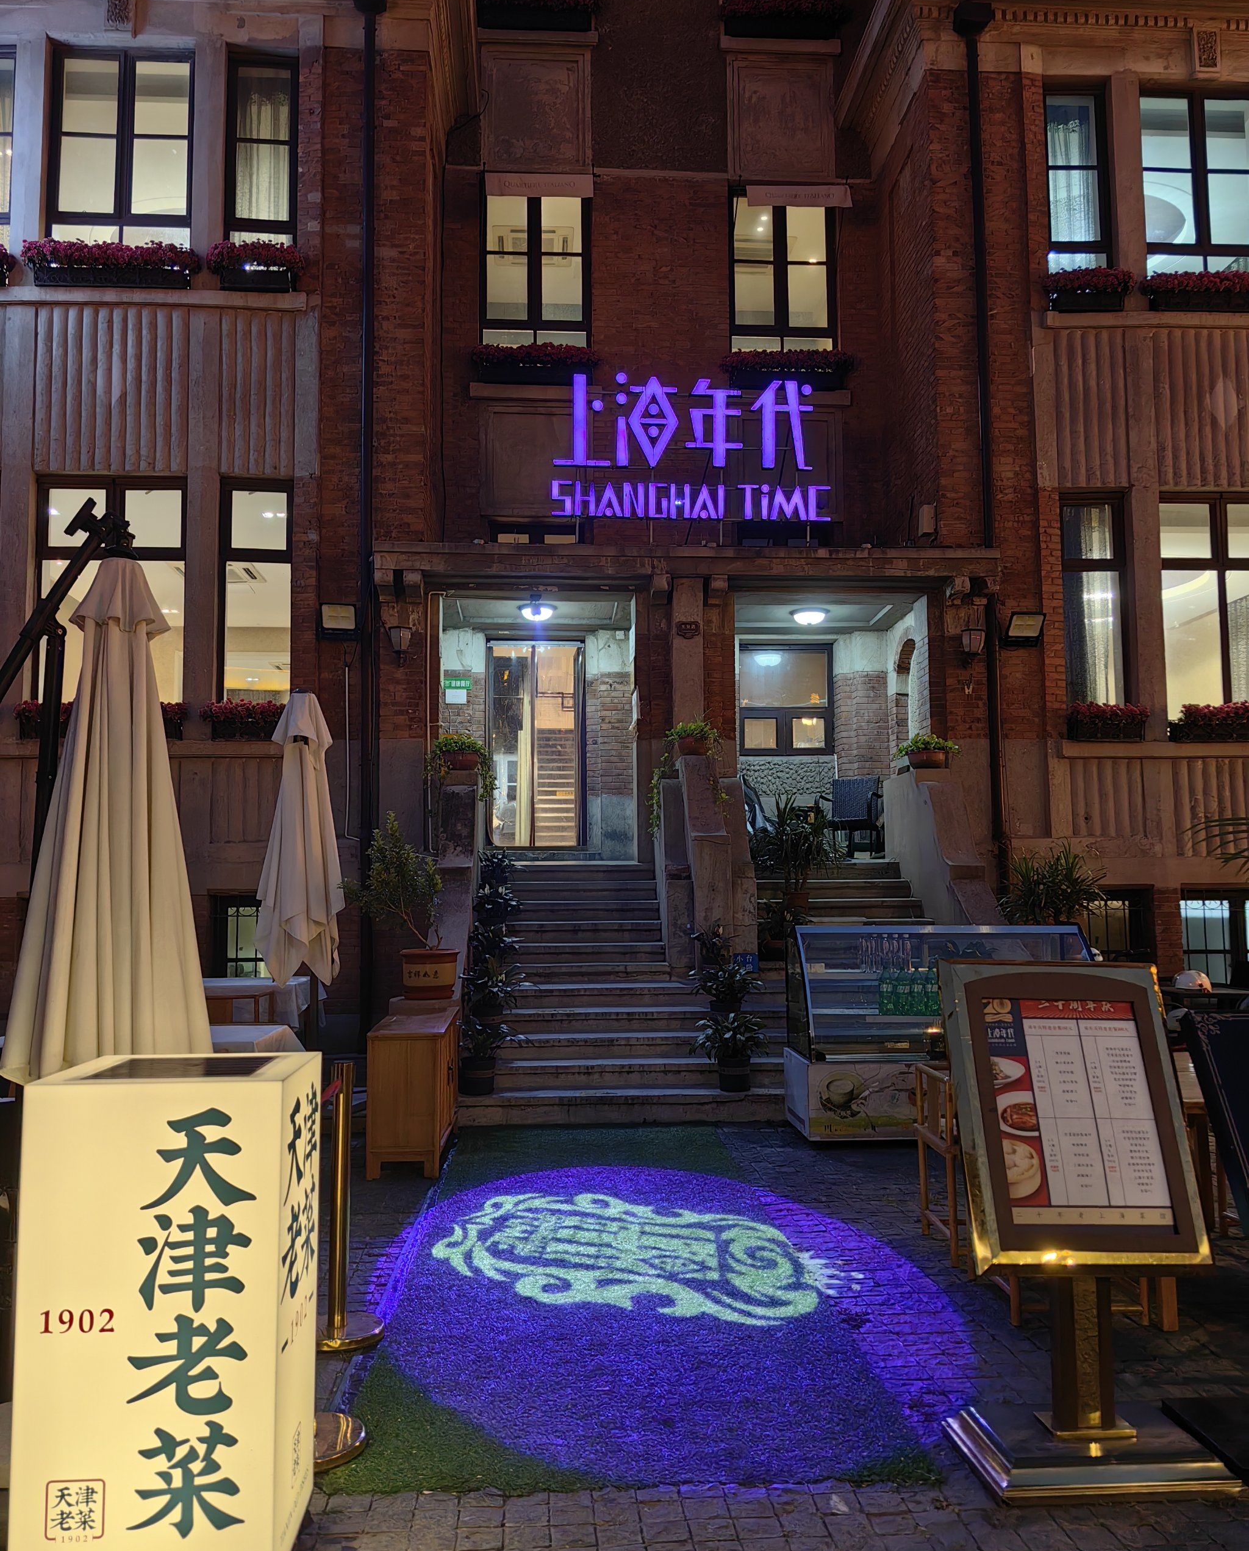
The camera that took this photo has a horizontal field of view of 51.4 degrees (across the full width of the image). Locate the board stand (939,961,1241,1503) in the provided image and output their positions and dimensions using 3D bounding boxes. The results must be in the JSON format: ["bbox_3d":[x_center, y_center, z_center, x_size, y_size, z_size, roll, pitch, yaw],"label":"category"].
[{"bbox_3d":[1.224,1.168,3.537,0.626,1.300,0.520,0,-5,-4],"label":"board stand"}]

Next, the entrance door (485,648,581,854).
[{"bbox_3d":[-0.914,-0.313,13.237,0.962,2.098,0.100,0,-5,-4],"label":"entrance door"}]

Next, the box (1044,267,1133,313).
[{"bbox_3d":[4.156,-4.331,11.704,0.840,0.462,0.300,0,-5,-4],"label":"box"}]

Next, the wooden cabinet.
[{"bbox_3d":[-1.190,1.783,7.453,0.399,0.741,1.326,0,-5,-4],"label":"wooden cabinet"}]

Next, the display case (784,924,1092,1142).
[{"bbox_3d":[1.959,1.578,8.195,1.800,1.240,0.730,0,-5,-4],"label":"display case"}]

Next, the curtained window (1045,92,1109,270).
[{"bbox_3d":[4.289,-5.571,12.368,0.593,1.866,0.150,-1,-4,1],"label":"curtained window"}]

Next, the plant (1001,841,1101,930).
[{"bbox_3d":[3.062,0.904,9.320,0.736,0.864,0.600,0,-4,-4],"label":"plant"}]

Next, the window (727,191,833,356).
[{"bbox_3d":[1.676,-5.306,13.874,1.117,1.871,0.150,0,-4,-4],"label":"window"}]

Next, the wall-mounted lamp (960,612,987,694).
[{"bbox_3d":[2.995,-1.051,11.156,0.240,0.644,0.240,0,-5,-4],"label":"wall-mounted lamp"}]

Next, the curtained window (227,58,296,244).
[{"bbox_3d":[-3.222,-5.476,11.533,0.624,1.951,0.140,0,-5,-4],"label":"curtained window"}]

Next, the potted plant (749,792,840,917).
[{"bbox_3d":[1.386,0.644,10.643,0.710,0.998,0.660,0,-5,-4],"label":"potted plant"}]

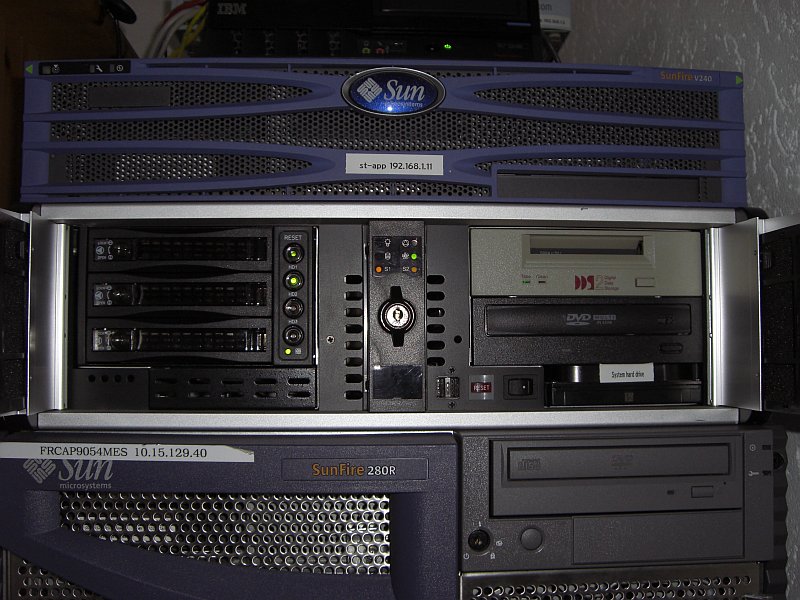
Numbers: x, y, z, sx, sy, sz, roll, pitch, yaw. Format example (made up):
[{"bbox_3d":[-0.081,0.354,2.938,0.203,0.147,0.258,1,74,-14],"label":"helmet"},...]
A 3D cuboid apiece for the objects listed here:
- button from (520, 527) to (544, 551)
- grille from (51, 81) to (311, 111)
[{"bbox_3d":[0.074,0.135,0.495,0.013,0.013,0.005,0,-3,-5],"label":"button"},{"bbox_3d":[-0.133,-0.125,0.537,0.158,0.018,0.006,0,-3,-3],"label":"grille"}]

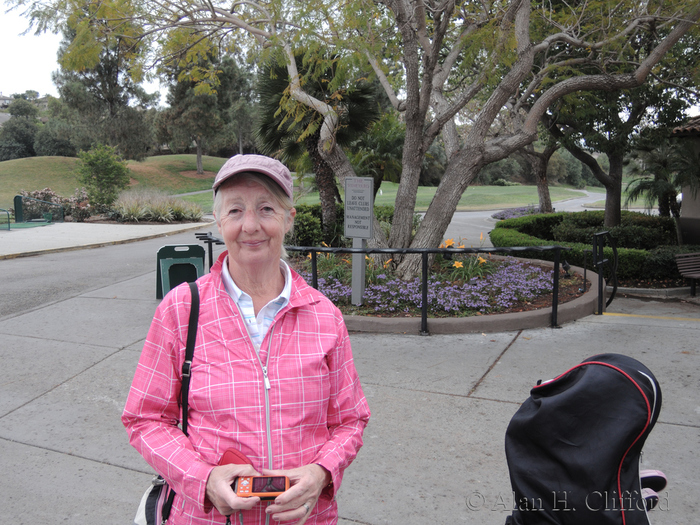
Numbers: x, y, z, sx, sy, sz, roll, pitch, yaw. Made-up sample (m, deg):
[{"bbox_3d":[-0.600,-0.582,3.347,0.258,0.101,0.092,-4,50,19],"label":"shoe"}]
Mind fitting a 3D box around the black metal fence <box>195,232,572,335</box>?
[{"bbox_3d":[-0.138,0.207,7.884,4.825,0.874,1.467,3,7,29],"label":"black metal fence"}]

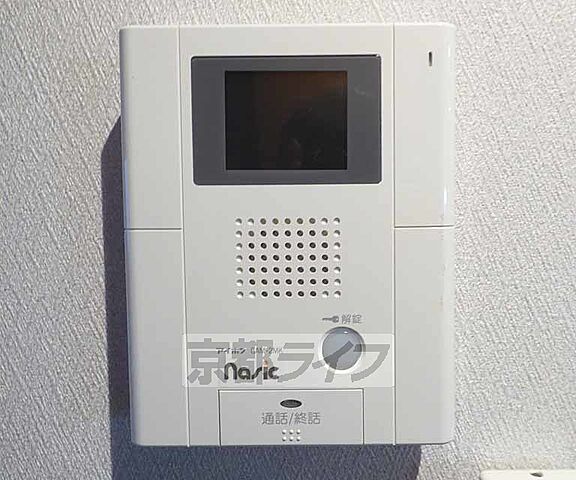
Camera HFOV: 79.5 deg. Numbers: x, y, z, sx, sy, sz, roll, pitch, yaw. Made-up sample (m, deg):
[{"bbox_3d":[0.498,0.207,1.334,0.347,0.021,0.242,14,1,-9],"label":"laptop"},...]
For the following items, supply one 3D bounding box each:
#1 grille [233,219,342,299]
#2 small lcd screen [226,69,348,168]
[{"bbox_3d":[0.000,0.009,0.169,0.052,0.040,0.004,-1,2,0],"label":"grille"},{"bbox_3d":[-0.001,-0.058,0.167,0.059,0.048,0.004,-1,2,0],"label":"small lcd screen"}]

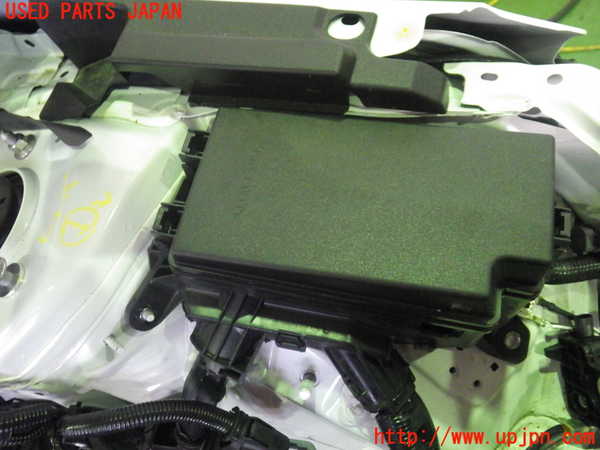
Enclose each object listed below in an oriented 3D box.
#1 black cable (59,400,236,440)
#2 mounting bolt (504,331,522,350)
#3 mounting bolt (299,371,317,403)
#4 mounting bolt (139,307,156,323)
[{"bbox_3d":[-0.141,0.181,0.501,0.168,0.025,0.033,-3,66,6],"label":"black cable"},{"bbox_3d":[0.184,0.100,0.464,0.015,0.011,0.015,7,67,10],"label":"mounting bolt"},{"bbox_3d":[0.007,0.154,0.514,0.014,0.014,0.030,7,27,11],"label":"mounting bolt"},{"bbox_3d":[-0.146,0.086,0.515,0.015,0.011,0.015,-3,66,6],"label":"mounting bolt"}]

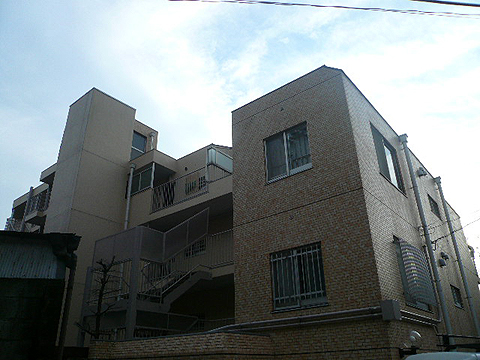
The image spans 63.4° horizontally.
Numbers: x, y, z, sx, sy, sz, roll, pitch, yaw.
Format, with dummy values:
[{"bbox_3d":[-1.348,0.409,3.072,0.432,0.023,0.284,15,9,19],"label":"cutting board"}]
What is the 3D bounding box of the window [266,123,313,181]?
[{"bbox_3d":[1.076,-0.577,8.766,1.220,1.176,0.120,-21,-32,34],"label":"window"}]

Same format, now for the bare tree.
[{"bbox_3d":[-4.632,4.058,12.725,1.160,3.122,1.100,-21,-32,34],"label":"bare tree"}]

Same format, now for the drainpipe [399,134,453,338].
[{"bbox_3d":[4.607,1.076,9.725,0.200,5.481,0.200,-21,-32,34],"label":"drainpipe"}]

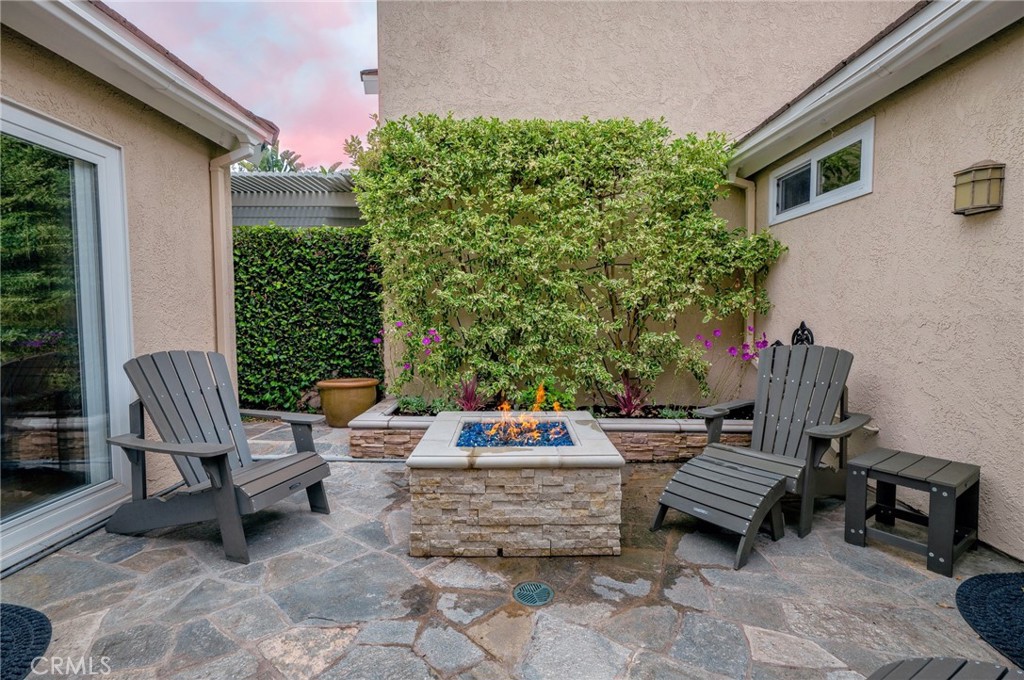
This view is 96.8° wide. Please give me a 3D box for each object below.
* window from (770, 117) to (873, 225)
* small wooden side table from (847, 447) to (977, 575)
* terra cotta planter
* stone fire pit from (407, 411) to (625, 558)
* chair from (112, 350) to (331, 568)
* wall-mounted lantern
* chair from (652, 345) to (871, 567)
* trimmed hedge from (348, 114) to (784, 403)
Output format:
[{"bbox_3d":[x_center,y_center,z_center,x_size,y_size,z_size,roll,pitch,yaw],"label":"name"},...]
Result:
[{"bbox_3d":[2.473,-1.301,3.704,0.071,0.500,1.232,0,4,0],"label":"window"},{"bbox_3d":[2.020,0.842,2.302,0.422,0.411,0.416,-2,4,-35],"label":"small wooden side table"},{"bbox_3d":[-1.684,0.627,4.740,0.643,0.440,0.643,0,4,0],"label":"terra cotta planter"},{"bbox_3d":[0.024,0.776,2.667,1.041,0.488,1.035,0,4,0],"label":"stone fire pit"},{"bbox_3d":[-1.610,0.544,2.519,1.029,0.964,0.750,1,4,18],"label":"chair"},{"bbox_3d":[2.385,-0.775,2.353,0.119,0.271,0.184,0,4,0],"label":"wall-mounted lantern"},{"bbox_3d":[1.511,0.538,2.714,1.559,0.964,0.750,-3,5,-38],"label":"chair"},{"bbox_3d":[0.457,-0.713,4.327,3.915,2.630,0.595,0,4,0],"label":"trimmed hedge"}]

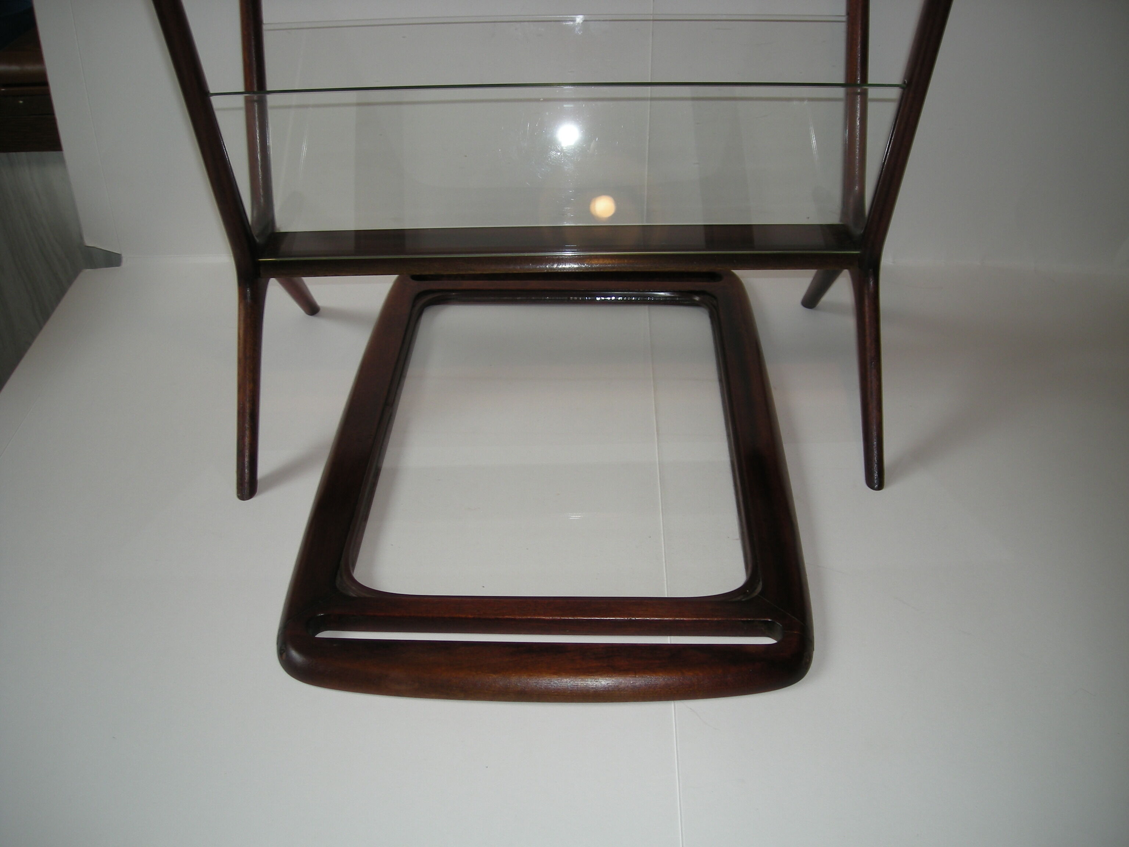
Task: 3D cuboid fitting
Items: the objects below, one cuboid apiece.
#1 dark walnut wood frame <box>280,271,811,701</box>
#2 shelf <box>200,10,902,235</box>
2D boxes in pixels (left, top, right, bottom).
[{"bbox_3d":[-0.006,0.001,0.951,0.371,0.021,0.589,0,35,2],"label":"dark walnut wood frame"},{"bbox_3d":[-0.006,-0.215,0.881,0.483,0.164,0.181,-1,35,0],"label":"shelf"}]

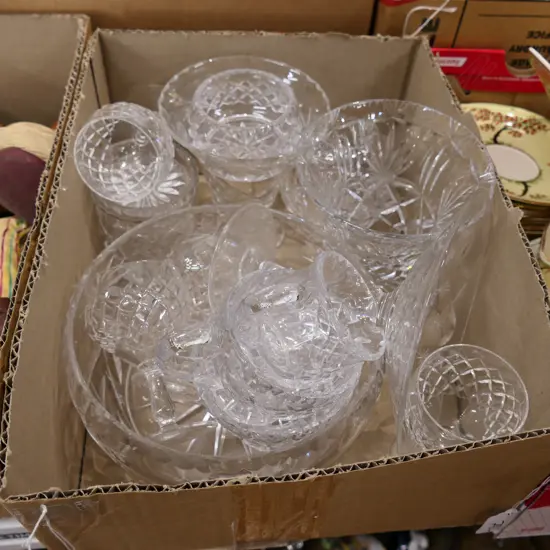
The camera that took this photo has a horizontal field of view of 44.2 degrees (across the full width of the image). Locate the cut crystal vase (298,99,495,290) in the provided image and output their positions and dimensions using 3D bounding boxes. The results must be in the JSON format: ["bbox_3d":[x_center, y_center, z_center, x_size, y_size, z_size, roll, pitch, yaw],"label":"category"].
[{"bbox_3d":[0.088,-0.035,0.581,0.149,0.167,0.149,0,51,-4],"label":"cut crystal vase"}]

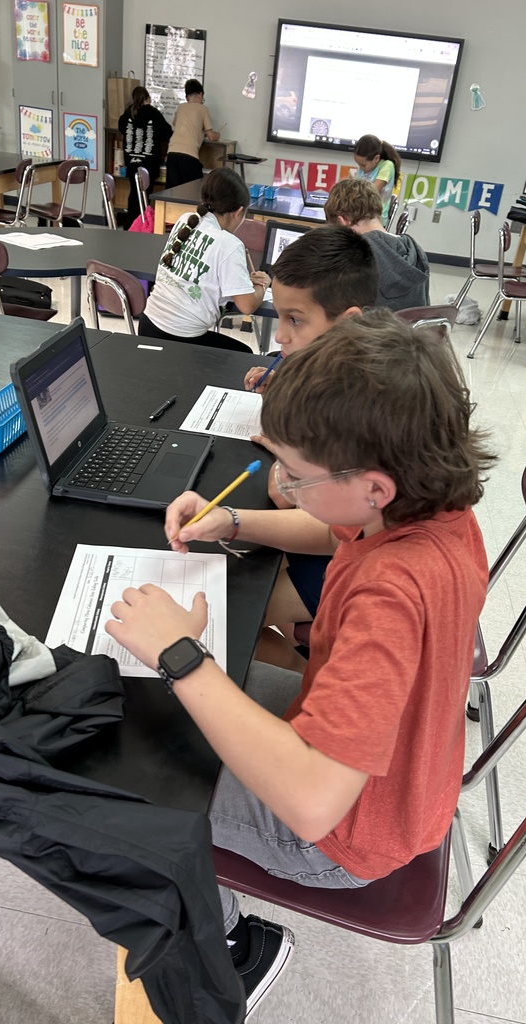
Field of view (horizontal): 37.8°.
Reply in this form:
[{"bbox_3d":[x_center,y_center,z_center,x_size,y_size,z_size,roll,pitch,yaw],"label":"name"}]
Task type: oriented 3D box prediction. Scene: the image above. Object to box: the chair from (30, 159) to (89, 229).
[{"bbox_3d":[-1.530,-2.149,5.606,0.560,0.820,0.475,16,30,17],"label":"chair"}]

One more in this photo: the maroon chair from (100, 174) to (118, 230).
[{"bbox_3d":[-0.844,-1.773,5.068,0.560,0.820,0.475,4,28,-5],"label":"maroon chair"}]

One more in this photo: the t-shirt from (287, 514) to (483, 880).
[{"bbox_3d":[0.179,0.213,1.003,0.290,0.470,0.400,12,29,10],"label":"t-shirt"}]

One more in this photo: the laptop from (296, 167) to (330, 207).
[{"bbox_3d":[0.390,-2.192,5.221,0.260,0.220,0.305,8,28,3],"label":"laptop"}]

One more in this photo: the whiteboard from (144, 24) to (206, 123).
[{"bbox_3d":[-0.893,-4.304,7.683,0.610,0.910,0.020,10,28,5],"label":"whiteboard"}]

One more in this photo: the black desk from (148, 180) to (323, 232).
[{"bbox_3d":[-0.006,-1.786,5.341,1.230,0.755,1.510,10,28,5],"label":"black desk"}]

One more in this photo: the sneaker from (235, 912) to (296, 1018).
[{"bbox_3d":[-0.059,0.766,1.232,0.100,0.090,0.250,35,62,1],"label":"sneaker"}]

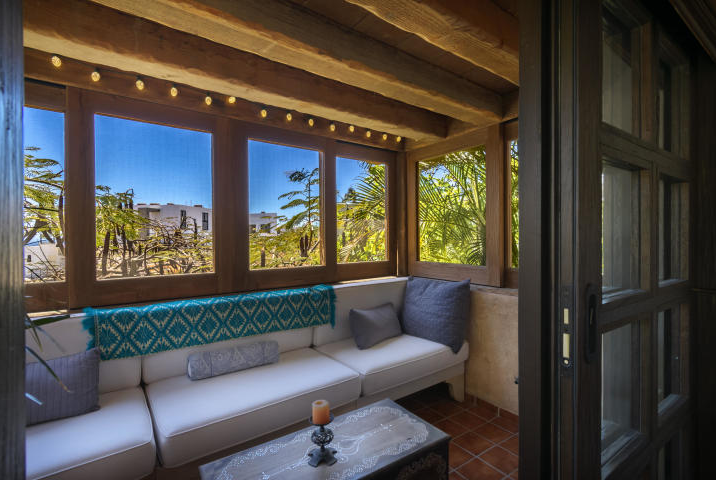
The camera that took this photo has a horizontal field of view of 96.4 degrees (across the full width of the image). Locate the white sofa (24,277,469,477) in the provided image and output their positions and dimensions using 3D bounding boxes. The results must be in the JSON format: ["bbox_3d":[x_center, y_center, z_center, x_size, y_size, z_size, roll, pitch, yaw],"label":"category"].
[{"bbox_3d":[-0.569,0.873,2.127,3.028,0.951,0.770,0,0,-34],"label":"white sofa"}]

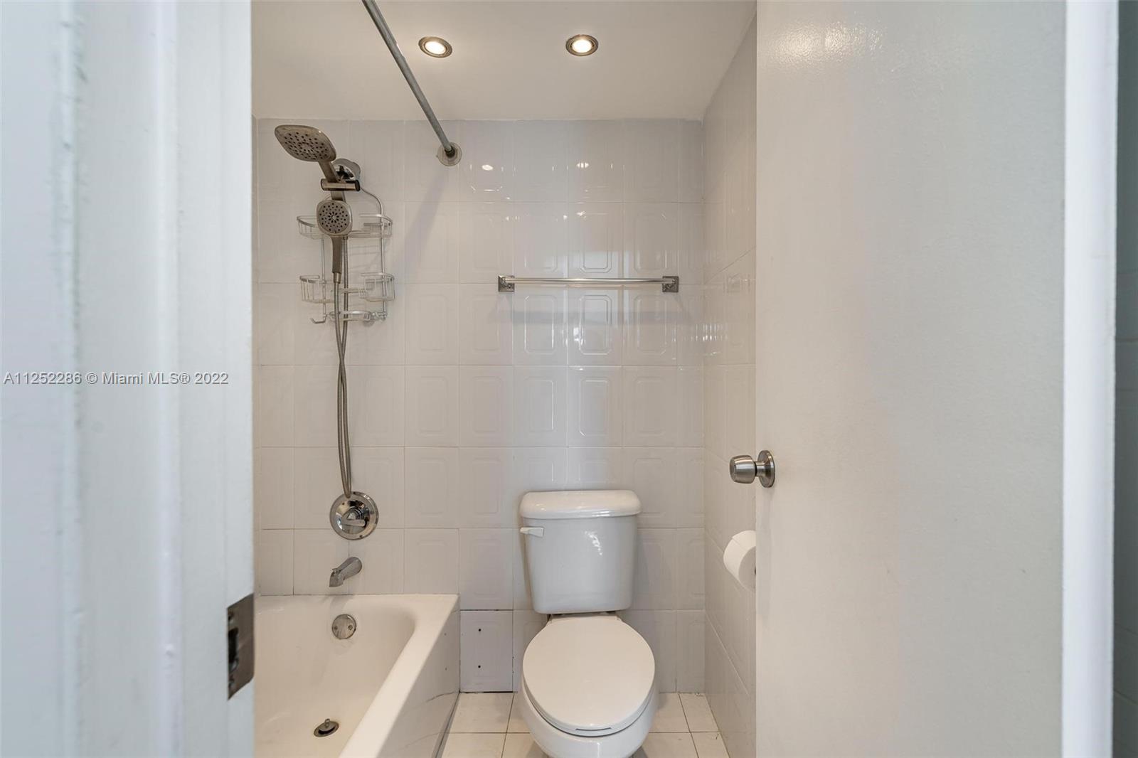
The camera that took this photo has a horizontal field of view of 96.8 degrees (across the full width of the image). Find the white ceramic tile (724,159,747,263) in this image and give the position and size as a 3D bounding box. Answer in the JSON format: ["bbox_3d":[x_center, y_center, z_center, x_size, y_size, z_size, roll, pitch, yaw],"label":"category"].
[{"bbox_3d":[0.504,-0.498,1.515,0.012,0.302,0.205,0,0,0],"label":"white ceramic tile"}]

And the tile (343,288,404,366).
[{"bbox_3d":[-0.711,-0.200,1.868,0.208,0.302,0.012,0,0,0],"label":"tile"}]

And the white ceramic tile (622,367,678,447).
[{"bbox_3d":[0.301,0.103,1.877,0.200,0.300,0.010,0,0,0],"label":"white ceramic tile"}]

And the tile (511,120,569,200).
[{"bbox_3d":[-0.107,-0.806,1.880,0.203,0.302,0.010,0,0,0],"label":"tile"}]

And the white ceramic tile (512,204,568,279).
[{"bbox_3d":[-0.107,-0.503,1.880,0.203,0.301,0.010,0,0,0],"label":"white ceramic tile"}]

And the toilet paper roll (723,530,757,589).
[{"bbox_3d":[0.408,0.400,1.112,0.107,0.107,0.105,0,1,1],"label":"toilet paper roll"}]

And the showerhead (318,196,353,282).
[{"bbox_3d":[-0.780,-0.466,1.690,0.116,0.268,0.070,0,6,0],"label":"showerhead"}]

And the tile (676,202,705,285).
[{"bbox_3d":[0.453,-0.501,1.880,0.099,0.302,0.012,0,0,0],"label":"tile"}]

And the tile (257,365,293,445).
[{"bbox_3d":[-1.077,0.100,1.867,0.128,0.300,0.010,0,0,0],"label":"tile"}]

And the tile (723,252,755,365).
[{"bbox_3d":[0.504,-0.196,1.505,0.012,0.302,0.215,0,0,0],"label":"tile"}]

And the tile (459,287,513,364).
[{"bbox_3d":[-0.305,-0.199,1.868,0.201,0.301,0.010,0,0,0],"label":"tile"}]

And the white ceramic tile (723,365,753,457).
[{"bbox_3d":[0.497,0.108,1.484,0.010,0.301,0.203,0,0,0],"label":"white ceramic tile"}]

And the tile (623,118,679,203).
[{"bbox_3d":[0.302,-0.803,1.876,0.200,0.300,0.010,0,0,0],"label":"tile"}]

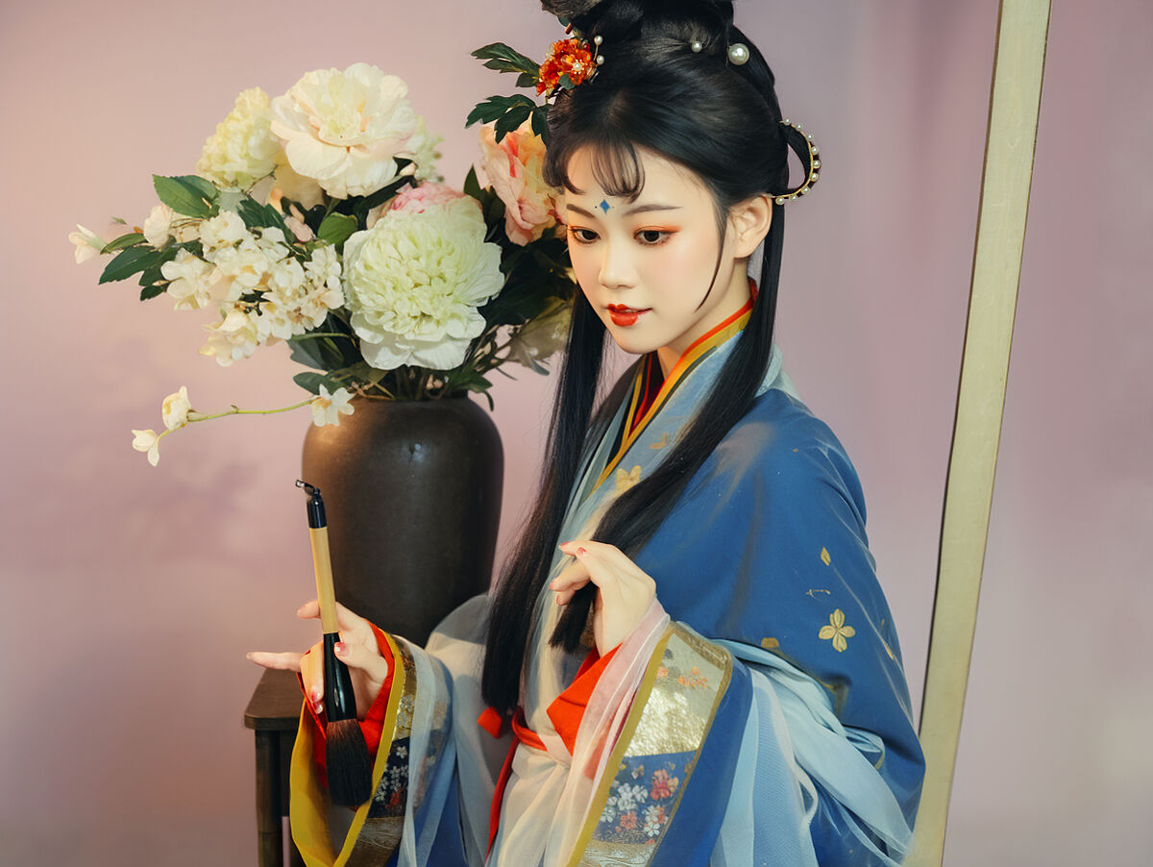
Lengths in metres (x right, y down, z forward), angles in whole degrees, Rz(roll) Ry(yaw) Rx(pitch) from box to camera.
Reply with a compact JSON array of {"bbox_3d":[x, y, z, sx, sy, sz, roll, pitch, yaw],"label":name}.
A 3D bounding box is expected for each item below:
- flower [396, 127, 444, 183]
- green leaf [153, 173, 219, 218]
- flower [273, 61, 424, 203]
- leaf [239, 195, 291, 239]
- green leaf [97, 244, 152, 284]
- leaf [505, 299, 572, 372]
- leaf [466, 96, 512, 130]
[{"bbox_3d":[-0.148,-0.255,3.380,0.054,0.054,0.045,-2,7,-11],"label":"flower"},{"bbox_3d":[-0.330,-0.201,3.130,0.056,0.037,0.020,2,9,10],"label":"green leaf"},{"bbox_3d":[-0.192,-0.254,3.120,0.134,0.117,0.090,1,9,5],"label":"flower"},{"bbox_3d":[-0.264,-0.184,3.140,0.048,0.038,0.022,0,9,0],"label":"leaf"},{"bbox_3d":[-0.381,-0.143,3.130,0.047,0.034,0.020,2,9,15],"label":"green leaf"},{"bbox_3d":[-0.034,-0.090,3.400,0.065,0.067,0.040,-2,7,-11],"label":"leaf"},{"bbox_3d":[-0.074,-0.274,3.160,0.042,0.030,0.020,0,9,0],"label":"leaf"}]

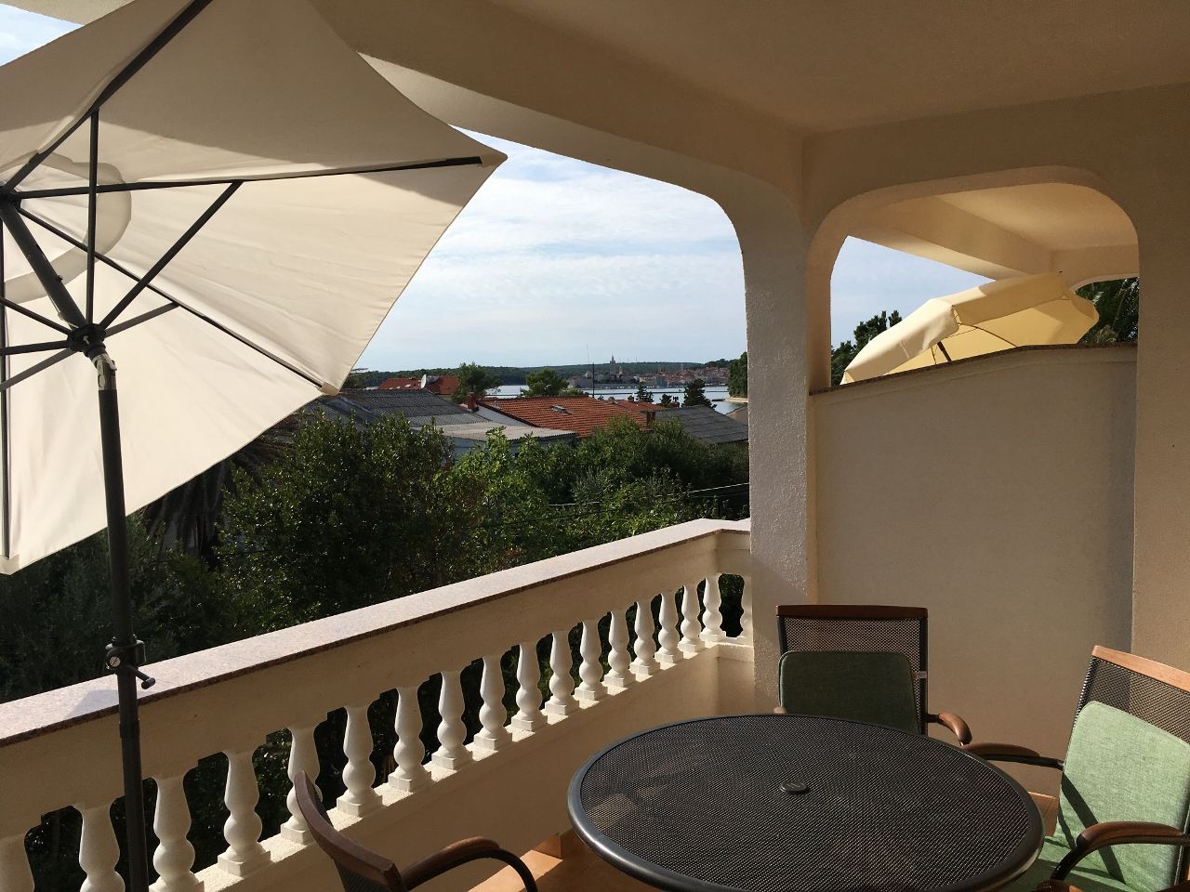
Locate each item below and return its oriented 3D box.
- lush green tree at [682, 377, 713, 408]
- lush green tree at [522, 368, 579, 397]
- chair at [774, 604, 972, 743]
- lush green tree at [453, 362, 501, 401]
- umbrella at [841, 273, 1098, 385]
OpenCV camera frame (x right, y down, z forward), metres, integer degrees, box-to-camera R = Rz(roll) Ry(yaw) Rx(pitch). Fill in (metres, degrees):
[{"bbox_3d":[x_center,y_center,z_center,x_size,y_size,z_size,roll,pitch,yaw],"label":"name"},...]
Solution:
[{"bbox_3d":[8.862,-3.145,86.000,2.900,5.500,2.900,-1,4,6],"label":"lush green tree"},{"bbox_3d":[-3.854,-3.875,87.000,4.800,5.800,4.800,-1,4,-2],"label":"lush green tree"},{"bbox_3d":[0.701,0.966,2.662,0.600,0.940,0.640,0,4,13],"label":"chair"},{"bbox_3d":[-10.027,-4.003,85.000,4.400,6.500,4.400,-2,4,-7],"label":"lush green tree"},{"bbox_3d":[2.399,0.023,6.696,1.750,2.200,1.880,2,5,35],"label":"umbrella"}]

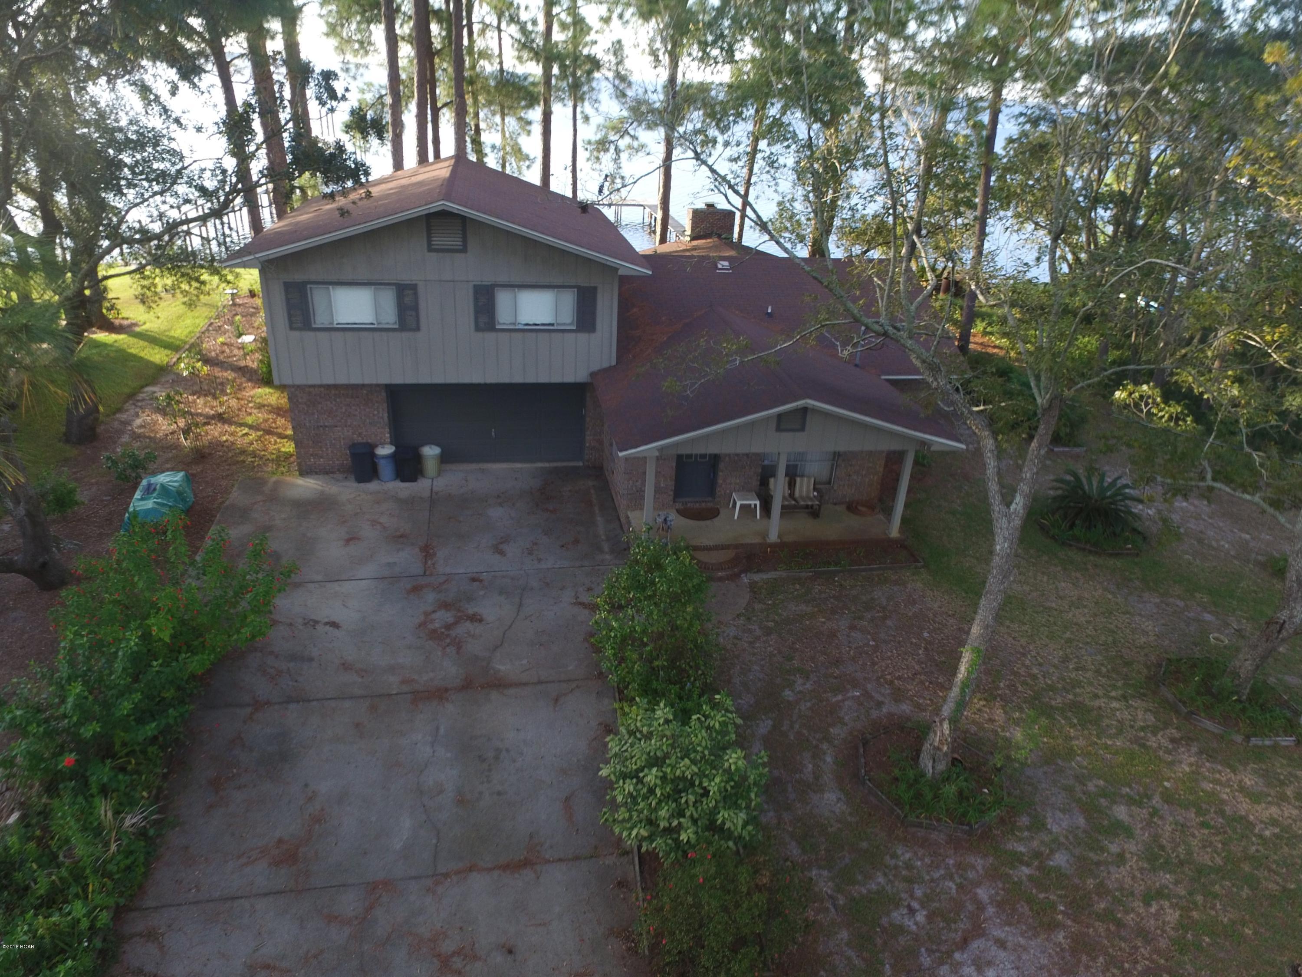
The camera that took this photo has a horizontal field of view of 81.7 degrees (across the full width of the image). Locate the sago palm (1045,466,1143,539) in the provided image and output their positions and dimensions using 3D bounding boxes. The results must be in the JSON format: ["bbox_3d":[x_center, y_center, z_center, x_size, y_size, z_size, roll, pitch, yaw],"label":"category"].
[{"bbox_3d":[10.244,0.332,17.462,2.020,1.420,2.020,-2,29,-9],"label":"sago palm"}]

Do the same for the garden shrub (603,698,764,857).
[{"bbox_3d":[0.426,3.719,9.864,2.070,1.720,1.970,-2,29,-9],"label":"garden shrub"}]

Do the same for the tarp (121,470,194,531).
[{"bbox_3d":[-10.573,0.227,16.019,1.010,0.890,1.470,-2,29,-9],"label":"tarp"}]

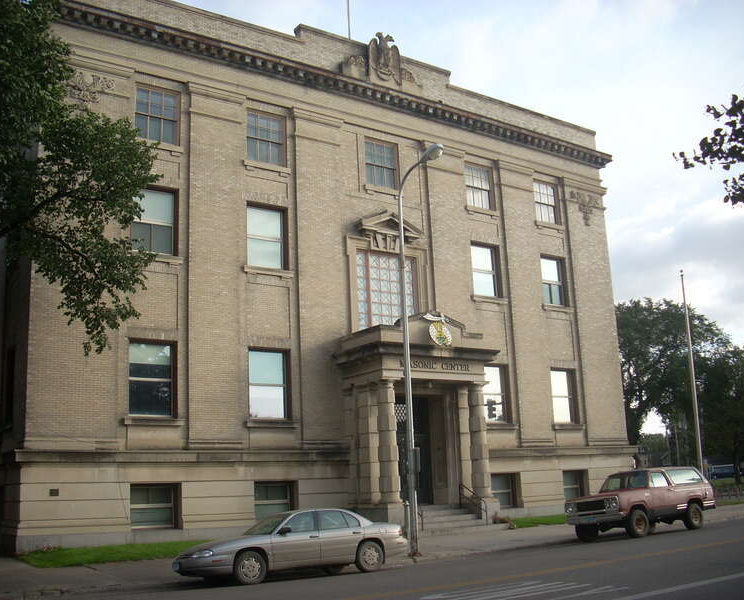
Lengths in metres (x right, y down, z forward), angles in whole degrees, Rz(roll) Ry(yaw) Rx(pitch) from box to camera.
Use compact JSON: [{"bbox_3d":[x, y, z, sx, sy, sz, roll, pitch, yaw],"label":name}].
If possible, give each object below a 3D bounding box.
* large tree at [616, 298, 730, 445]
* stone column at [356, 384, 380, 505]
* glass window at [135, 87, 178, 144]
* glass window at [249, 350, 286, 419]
[{"bbox_3d":[23.101,7.356,68.000,11.000,15.000,11.000,7,-15,-35],"label":"large tree"},{"bbox_3d":[0.002,4.725,28.416,0.620,3.850,0.650,6,-15,-35],"label":"stone column"},{"bbox_3d":[-7.111,-5.975,28.016,1.529,1.881,0.200,7,-16,-35],"label":"glass window"},{"bbox_3d":[-3.414,2.786,28.249,1.470,2.281,0.180,6,-15,-35],"label":"glass window"}]

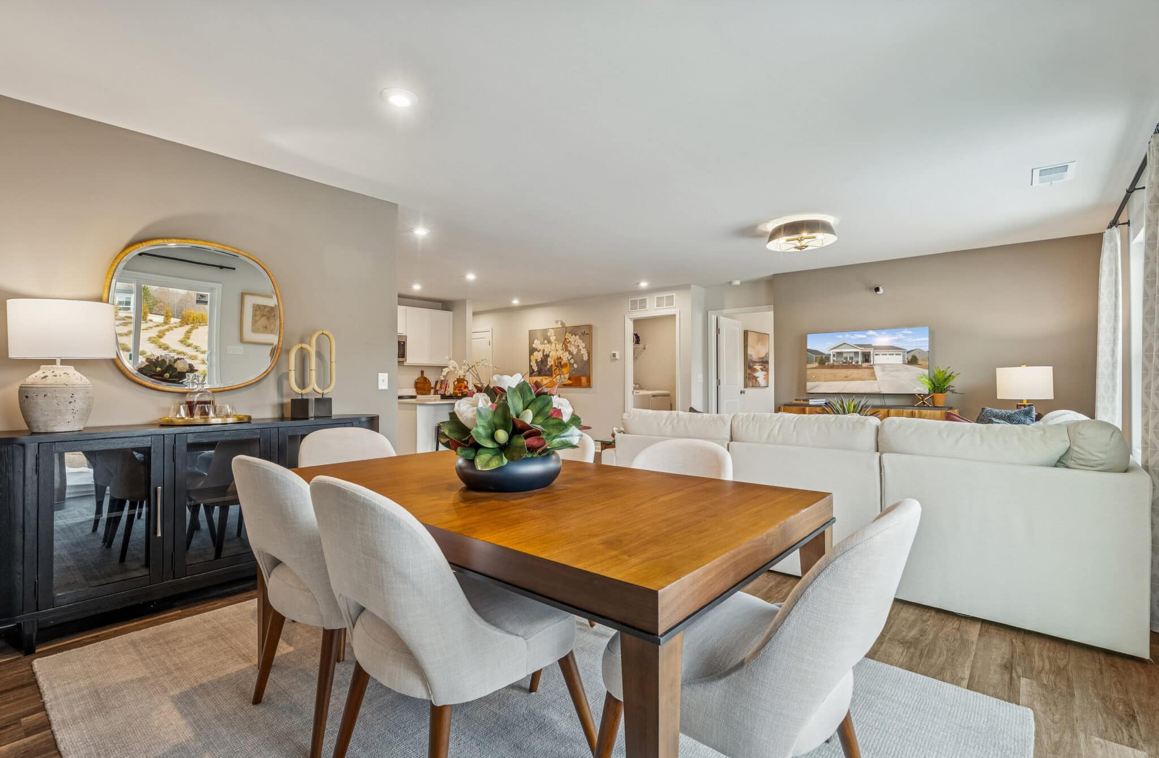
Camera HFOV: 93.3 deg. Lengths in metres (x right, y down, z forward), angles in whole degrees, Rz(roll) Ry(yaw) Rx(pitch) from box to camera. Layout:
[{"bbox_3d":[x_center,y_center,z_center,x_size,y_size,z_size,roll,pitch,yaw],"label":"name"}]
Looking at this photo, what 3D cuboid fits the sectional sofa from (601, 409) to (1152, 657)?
[{"bbox_3d":[1.895,0.673,3.885,2.760,0.920,2.100,0,0,40],"label":"sectional sofa"}]

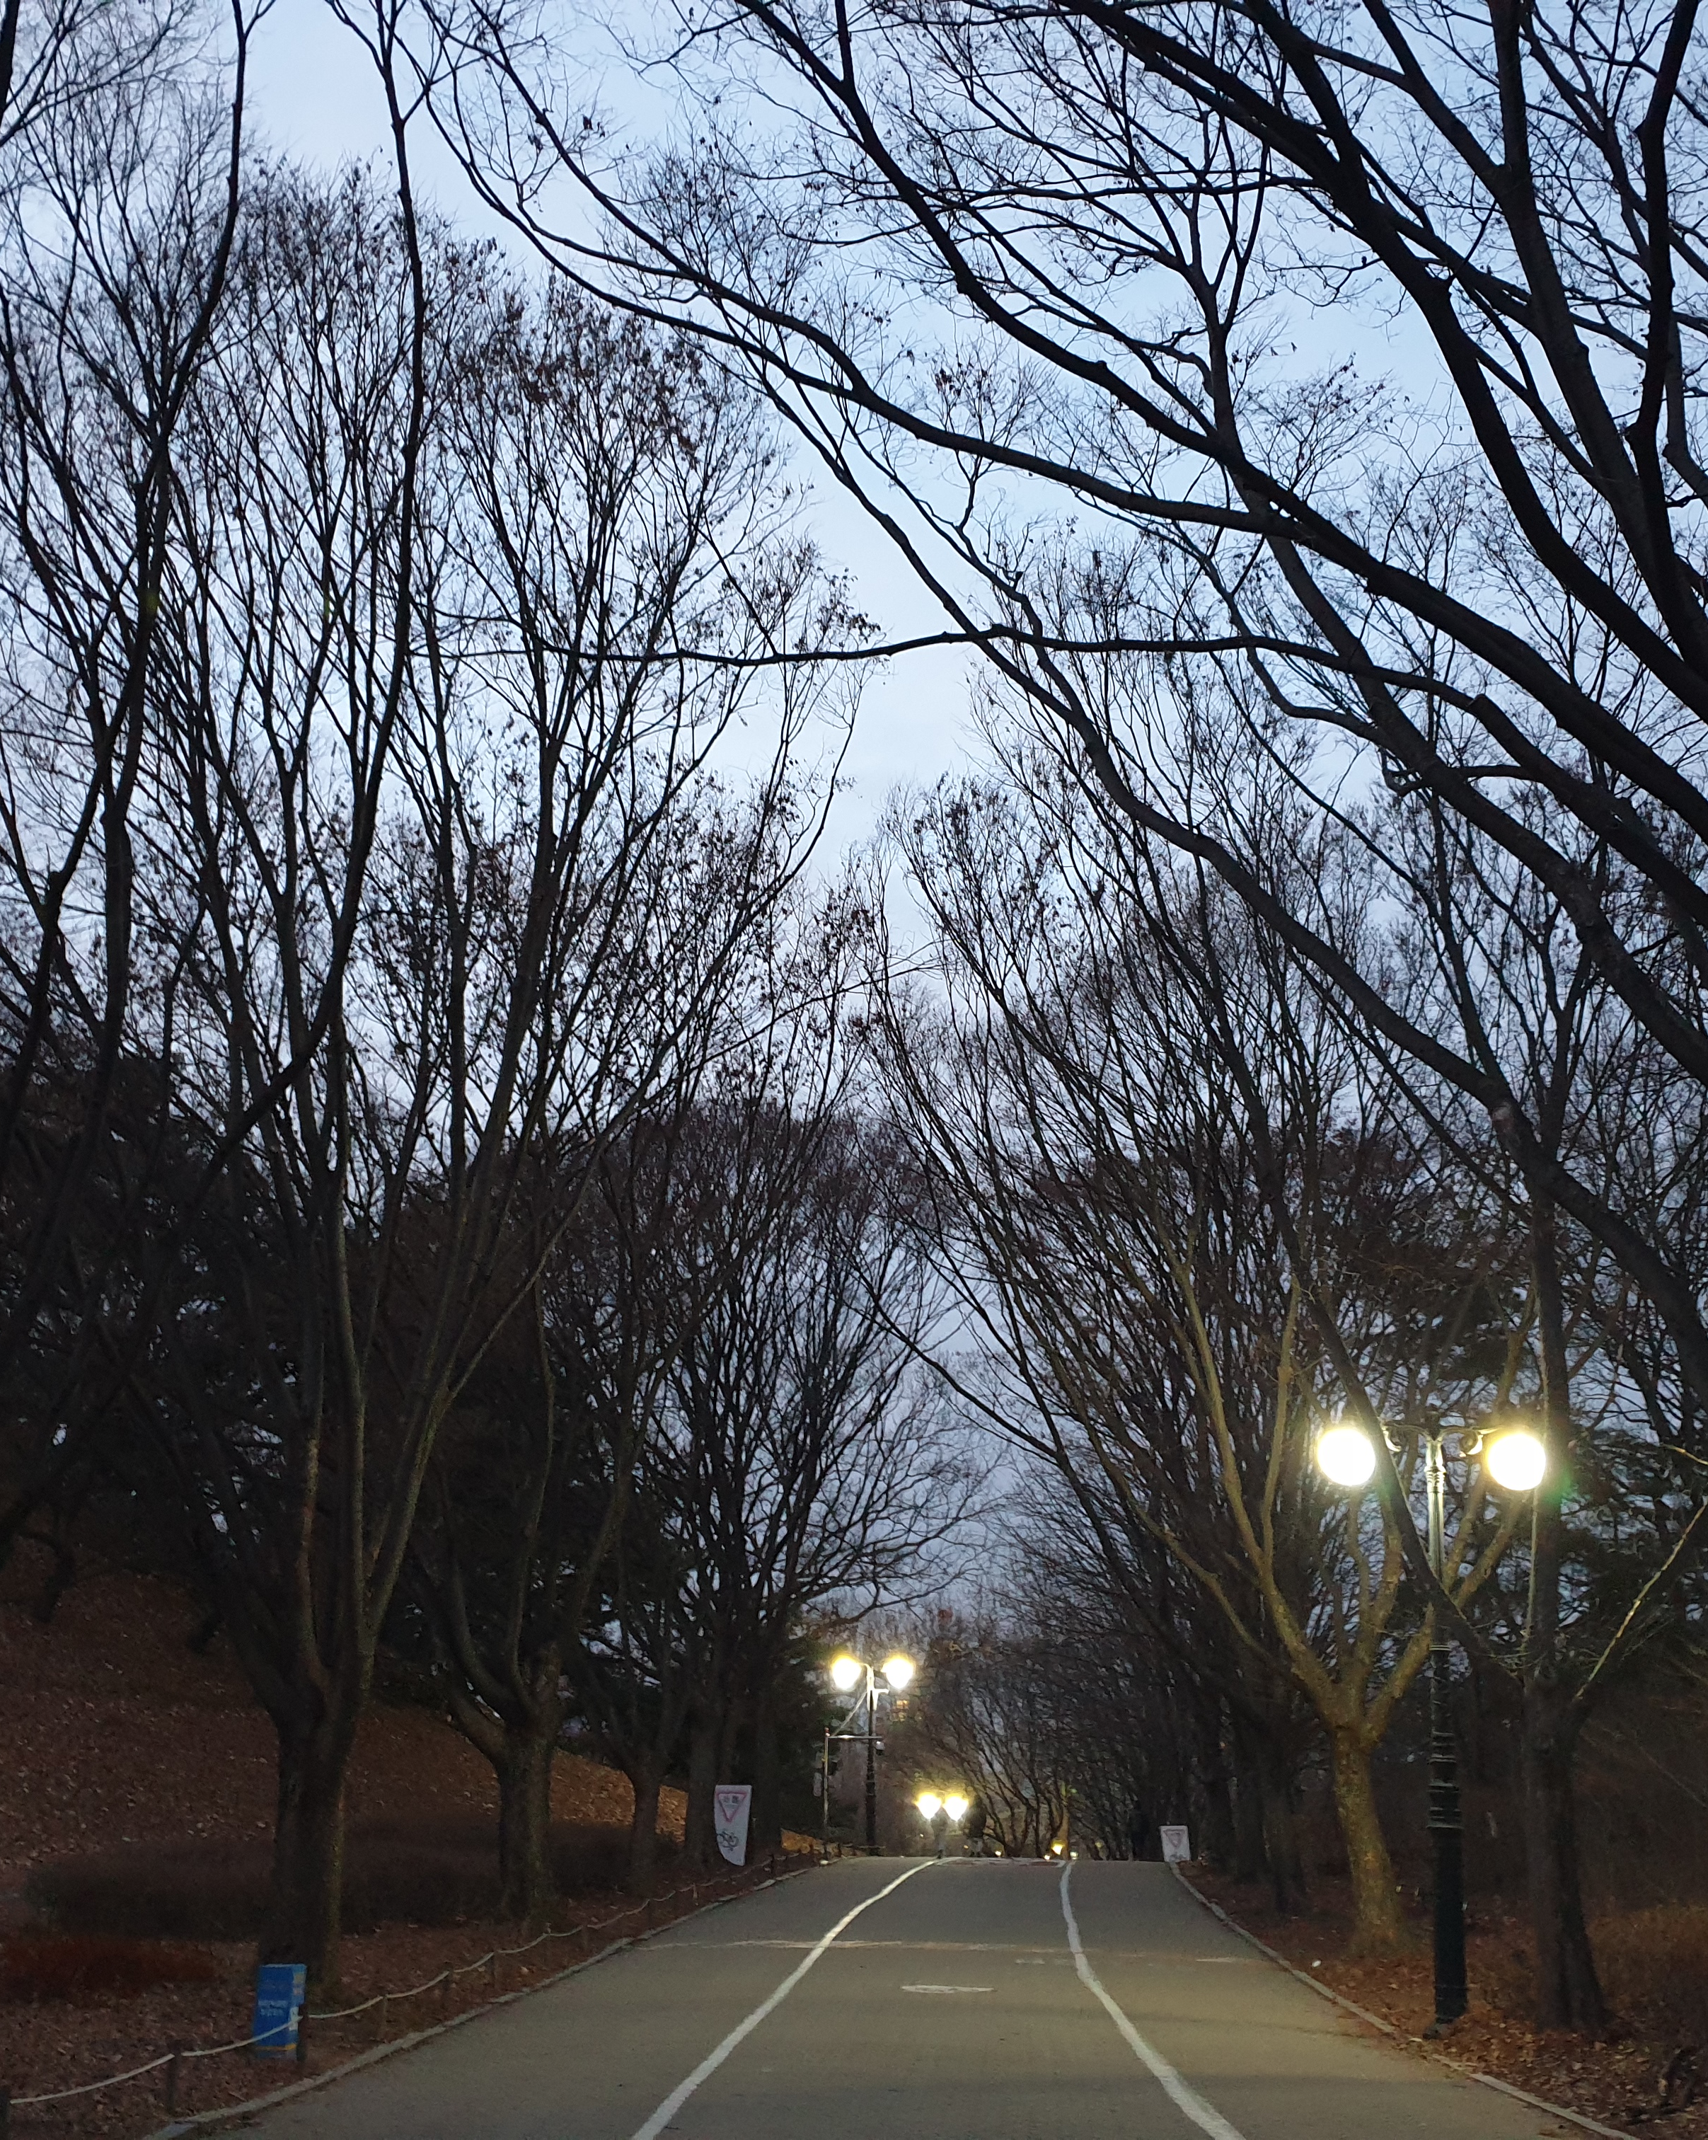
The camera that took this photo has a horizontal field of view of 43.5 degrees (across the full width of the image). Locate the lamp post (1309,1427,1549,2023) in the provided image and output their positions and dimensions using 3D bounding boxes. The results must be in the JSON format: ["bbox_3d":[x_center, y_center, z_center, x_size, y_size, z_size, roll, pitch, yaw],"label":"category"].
[{"bbox_3d":[4.247,4.636,15.559,1.700,4.187,0.420,4,-19,1],"label":"lamp post"}]

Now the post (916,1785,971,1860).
[{"bbox_3d":[4.037,35.149,96.838,1.700,4.187,0.420,1,-19,0],"label":"post"}]

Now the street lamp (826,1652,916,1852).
[{"bbox_3d":[0.386,15.225,47.650,1.700,4.187,0.420,1,-19,0],"label":"street lamp"}]

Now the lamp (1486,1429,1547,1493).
[{"bbox_3d":[4.993,2.957,16.152,0.430,0.460,0.430,1,-19,0],"label":"lamp"}]

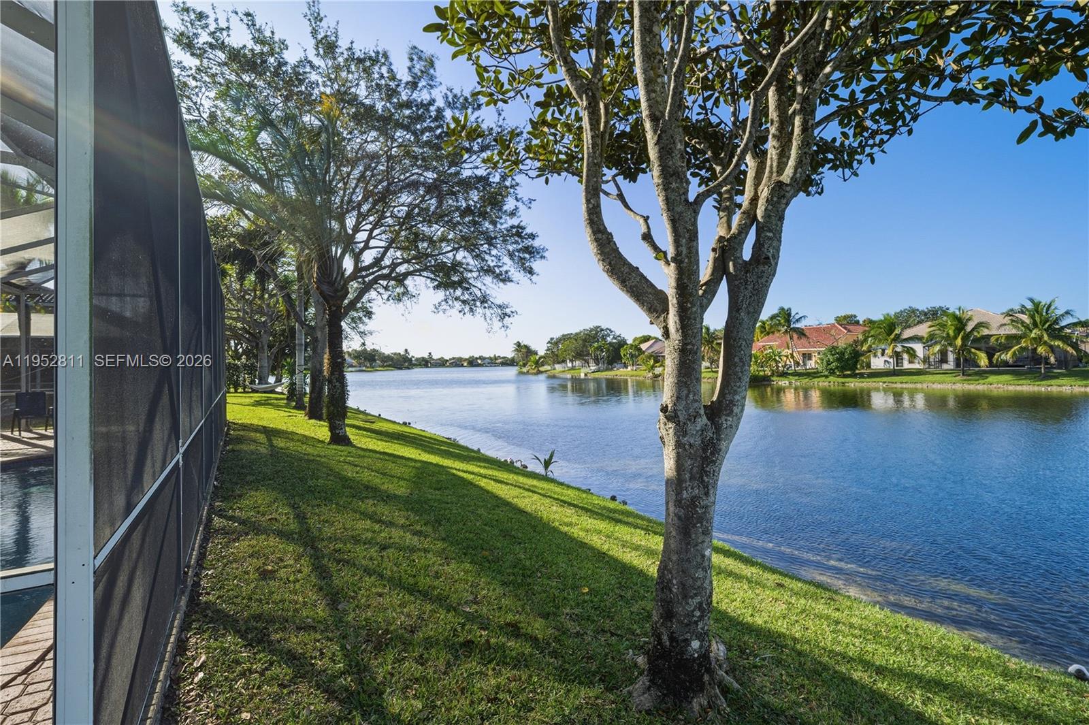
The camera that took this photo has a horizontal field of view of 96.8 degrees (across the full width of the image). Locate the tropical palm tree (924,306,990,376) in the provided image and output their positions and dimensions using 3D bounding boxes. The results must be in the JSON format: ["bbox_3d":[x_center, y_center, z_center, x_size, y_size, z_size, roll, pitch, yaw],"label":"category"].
[{"bbox_3d":[41.380,-2.110,48.500,5.280,6.950,5.280,0,0,40],"label":"tropical palm tree"}]

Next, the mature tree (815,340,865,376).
[{"bbox_3d":[34.440,-0.470,56.500,5.070,3.920,5.070,0,0,31],"label":"mature tree"}]

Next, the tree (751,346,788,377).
[{"bbox_3d":[28.610,-0.220,61.500,4.440,3.780,4.440,0,0,25],"label":"tree"}]

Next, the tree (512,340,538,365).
[{"bbox_3d":[-4.550,-1.820,115.000,6.240,6.670,6.240,0,0,-2],"label":"tree"}]

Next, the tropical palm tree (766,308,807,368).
[{"bbox_3d":[32.890,-3.220,65.500,5.200,8.640,5.200,0,0,27],"label":"tropical palm tree"}]

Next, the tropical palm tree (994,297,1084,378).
[{"bbox_3d":[46.580,-2.340,45.500,6.050,7.560,6.050,0,0,-44],"label":"tropical palm tree"}]

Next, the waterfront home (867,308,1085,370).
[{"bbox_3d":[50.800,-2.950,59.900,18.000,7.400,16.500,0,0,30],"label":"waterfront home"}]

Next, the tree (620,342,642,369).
[{"bbox_3d":[15.530,-1.190,87.000,4.030,4.820,4.030,0,0,10],"label":"tree"}]

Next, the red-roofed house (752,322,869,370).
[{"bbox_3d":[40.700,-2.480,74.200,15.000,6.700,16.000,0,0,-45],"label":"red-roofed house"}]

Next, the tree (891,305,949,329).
[{"bbox_3d":[62.190,-4.230,80.000,9.500,10.260,9.500,0,0,38],"label":"tree"}]

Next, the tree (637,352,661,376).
[{"bbox_3d":[15.620,0.190,72.500,3.470,3.570,3.470,0,0,12],"label":"tree"}]

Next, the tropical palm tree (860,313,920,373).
[{"bbox_3d":[37.300,-2.020,52.300,5.250,6.530,5.250,0,0,36],"label":"tropical palm tree"}]

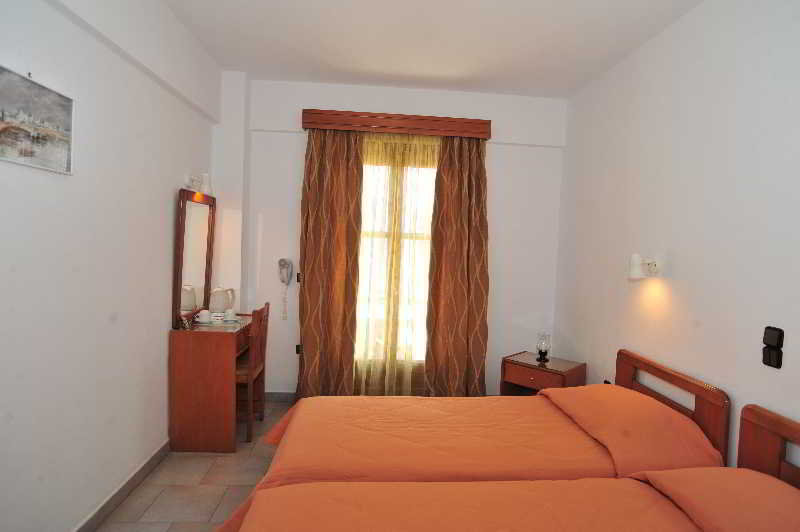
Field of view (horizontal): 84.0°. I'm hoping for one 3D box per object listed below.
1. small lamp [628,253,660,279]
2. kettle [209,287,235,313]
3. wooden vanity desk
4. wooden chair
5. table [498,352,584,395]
[{"bbox_3d":[1.342,0.001,2.447,0.136,0.142,0.111,2,3,-3],"label":"small lamp"},{"bbox_3d":[-1.282,0.246,3.200,0.174,0.206,0.128,1,4,-13],"label":"kettle"},{"bbox_3d":[-1.243,0.772,3.061,0.398,0.774,0.584,2,3,-3],"label":"wooden vanity desk"},{"bbox_3d":[-1.187,0.719,3.115,0.425,0.878,0.386,2,3,-3],"label":"wooden chair"},{"bbox_3d":[1.027,0.963,3.203,0.459,0.556,0.356,6,5,43],"label":"table"}]

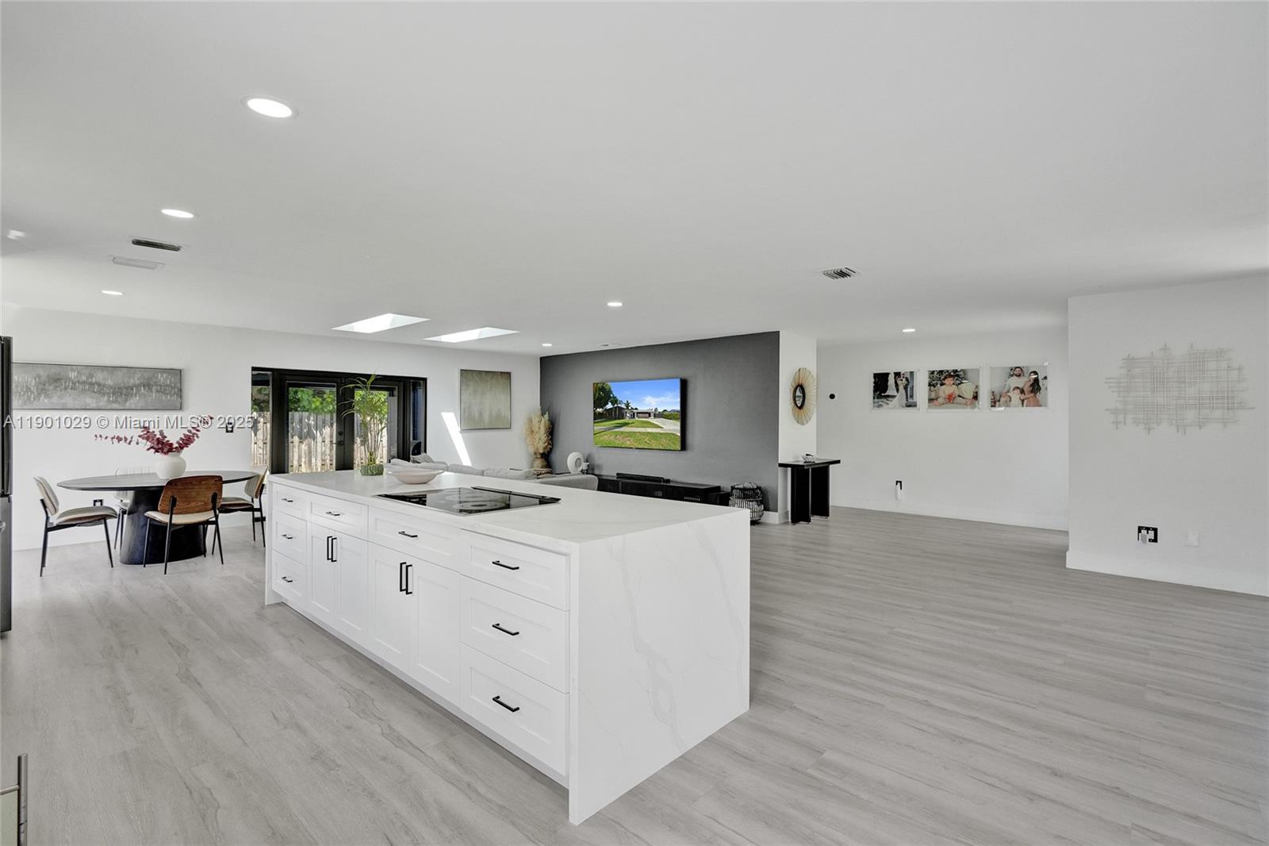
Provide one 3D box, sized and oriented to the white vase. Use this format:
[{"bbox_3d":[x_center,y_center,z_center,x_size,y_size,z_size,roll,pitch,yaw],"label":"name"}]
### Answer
[{"bbox_3d":[-4.574,0.407,5.559,0.235,0.270,0.235,0,0,42],"label":"white vase"}]

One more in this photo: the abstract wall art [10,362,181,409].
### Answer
[{"bbox_3d":[-5.796,-0.372,6.045,0.040,0.475,1.490,0,0,42],"label":"abstract wall art"}]

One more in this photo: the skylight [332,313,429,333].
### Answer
[{"bbox_3d":[-3.065,-1.224,6.762,1.560,0.120,0.470,0,0,41],"label":"skylight"}]

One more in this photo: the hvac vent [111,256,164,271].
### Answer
[{"bbox_3d":[-3.651,-1.155,4.127,0.275,0.020,0.305,0,0,42],"label":"hvac vent"}]

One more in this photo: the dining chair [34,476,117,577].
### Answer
[{"bbox_3d":[-5.001,0.894,5.059,0.530,0.795,0.480,0,0,-45],"label":"dining chair"}]

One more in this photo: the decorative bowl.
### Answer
[{"bbox_3d":[-1.397,0.346,3.612,0.330,0.080,0.330,0,0,0],"label":"decorative bowl"}]

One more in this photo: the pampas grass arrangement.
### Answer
[{"bbox_3d":[-1.753,0.292,10.059,0.480,1.090,0.480,0,0,0],"label":"pampas grass arrangement"}]

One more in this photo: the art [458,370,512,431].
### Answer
[{"bbox_3d":[-2.476,-0.380,9.442,0.040,0.970,0.950,0,0,45],"label":"art"}]

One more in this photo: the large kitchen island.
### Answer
[{"bbox_3d":[-1.048,0.847,3.325,3.304,0.919,1.061,0,0,42],"label":"large kitchen island"}]

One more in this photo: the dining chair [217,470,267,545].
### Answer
[{"bbox_3d":[-4.114,0.875,5.848,0.500,0.820,0.550,0,0,42],"label":"dining chair"}]

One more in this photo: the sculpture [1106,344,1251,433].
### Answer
[{"bbox_3d":[4.428,-0.279,4.618,0.876,0.735,0.040,0,0,42],"label":"sculpture"}]

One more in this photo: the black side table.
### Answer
[{"bbox_3d":[2.356,0.924,7.498,0.370,0.780,1.050,0,0,44],"label":"black side table"}]

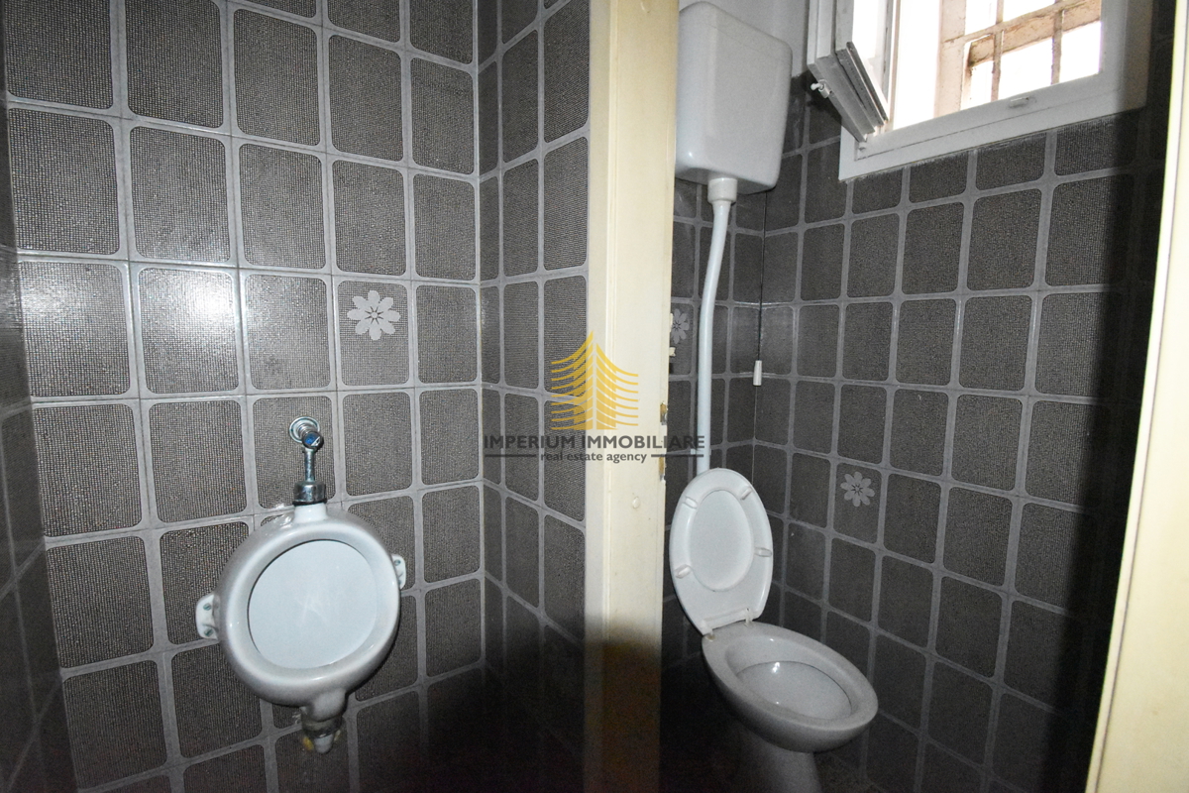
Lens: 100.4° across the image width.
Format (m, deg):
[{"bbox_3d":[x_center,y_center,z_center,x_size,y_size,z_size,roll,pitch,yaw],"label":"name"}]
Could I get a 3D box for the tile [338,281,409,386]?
[{"bbox_3d":[-0.430,-0.122,0.966,0.121,0.195,0.010,-3,7,-31],"label":"tile"}]

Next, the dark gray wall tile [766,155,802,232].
[{"bbox_3d":[0.602,-0.631,1.567,0.010,0.212,0.123,-3,7,-33],"label":"dark gray wall tile"}]

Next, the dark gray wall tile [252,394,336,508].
[{"bbox_3d":[-0.551,0.100,0.913,0.124,0.201,0.010,-3,7,-31],"label":"dark gray wall tile"}]

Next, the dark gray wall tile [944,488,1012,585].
[{"bbox_3d":[0.913,0.329,1.181,0.010,0.212,0.127,-3,7,-33],"label":"dark gray wall tile"}]

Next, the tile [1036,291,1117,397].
[{"bbox_3d":[0.939,-0.101,0.969,0.010,0.199,0.113,-3,7,-33],"label":"tile"}]

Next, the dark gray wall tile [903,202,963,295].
[{"bbox_3d":[0.823,-0.353,1.208,0.012,0.203,0.131,-3,7,-32],"label":"dark gray wall tile"}]

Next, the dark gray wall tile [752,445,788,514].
[{"bbox_3d":[0.547,0.260,1.545,0.010,0.194,0.122,-4,7,-36],"label":"dark gray wall tile"}]

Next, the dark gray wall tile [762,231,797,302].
[{"bbox_3d":[0.566,-0.397,1.522,0.010,0.202,0.122,-3,7,-33],"label":"dark gray wall tile"}]

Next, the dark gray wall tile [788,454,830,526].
[{"bbox_3d":[0.662,0.284,1.520,0.012,0.203,0.131,-3,7,-32],"label":"dark gray wall tile"}]

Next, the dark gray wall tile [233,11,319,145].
[{"bbox_3d":[-0.541,-0.539,0.846,0.120,0.194,0.010,-3,7,-30],"label":"dark gray wall tile"}]

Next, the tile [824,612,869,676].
[{"bbox_3d":[0.747,0.753,1.469,0.010,0.211,0.131,-3,7,-33],"label":"tile"}]

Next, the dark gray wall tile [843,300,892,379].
[{"bbox_3d":[0.709,-0.140,1.283,0.010,0.194,0.114,-4,7,-36],"label":"dark gray wall tile"}]

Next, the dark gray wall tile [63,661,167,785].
[{"bbox_3d":[-0.827,0.571,0.862,0.119,0.211,0.010,-3,7,-31],"label":"dark gray wall tile"}]

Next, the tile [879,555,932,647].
[{"bbox_3d":[0.790,0.514,1.257,0.010,0.192,0.119,-3,7,-33],"label":"tile"}]

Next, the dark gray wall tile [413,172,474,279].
[{"bbox_3d":[-0.320,-0.355,1.058,0.131,0.203,0.012,-3,7,-32],"label":"dark gray wall tile"}]

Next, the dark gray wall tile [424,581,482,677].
[{"bbox_3d":[-0.333,0.546,1.170,0.133,0.212,0.010,-3,7,-32],"label":"dark gray wall tile"}]

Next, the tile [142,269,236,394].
[{"bbox_3d":[-0.702,-0.113,0.866,0.127,0.212,0.010,-3,7,-32],"label":"tile"}]

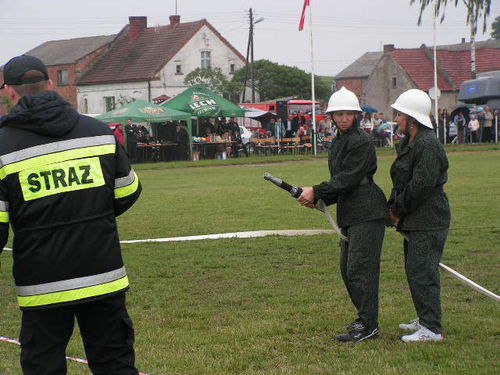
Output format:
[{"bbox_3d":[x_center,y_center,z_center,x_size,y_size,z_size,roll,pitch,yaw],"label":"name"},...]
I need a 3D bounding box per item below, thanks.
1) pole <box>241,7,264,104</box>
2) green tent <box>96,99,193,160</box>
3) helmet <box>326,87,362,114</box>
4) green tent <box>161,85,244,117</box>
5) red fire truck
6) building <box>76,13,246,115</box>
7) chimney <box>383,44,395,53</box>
[{"bbox_3d":[0.066,-7.292,112.000,1.450,9.000,0.600,-1,2,0],"label":"pole"},{"bbox_3d":[-4.436,-2.385,71.000,3.050,2.550,3.050,-3,2,-25],"label":"green tent"},{"bbox_3d":[0.646,-0.604,11.650,0.240,0.175,0.310,-1,7,5],"label":"helmet"},{"bbox_3d":[-2.403,-3.070,78.000,3.800,3.280,3.800,-2,2,-7],"label":"green tent"},{"bbox_3d":[1.617,-3.949,104.000,2.450,2.850,6.800,-3,3,-30],"label":"red fire truck"},{"bbox_3d":[-6.234,-8.334,130.516,9.300,8.800,12.000,-3,3,-30],"label":"building"},{"bbox_3d":[11.907,-11.881,146.000,0.750,0.750,0.500,0,2,27],"label":"chimney"}]

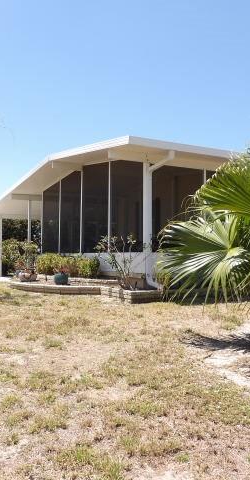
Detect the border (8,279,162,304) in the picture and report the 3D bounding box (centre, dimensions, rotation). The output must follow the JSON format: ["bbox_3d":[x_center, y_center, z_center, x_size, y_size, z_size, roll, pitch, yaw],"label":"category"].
[{"bbox_3d":[-1.030,1.150,10.250,4.300,0.280,1.200,-1,-2,38],"label":"border"}]

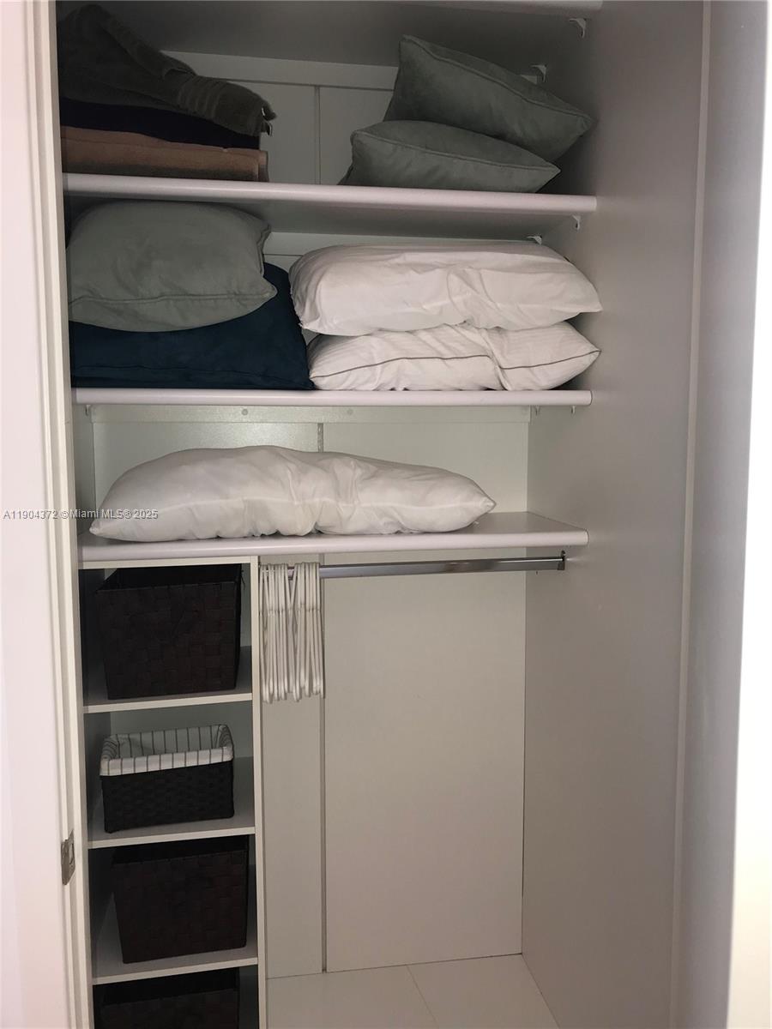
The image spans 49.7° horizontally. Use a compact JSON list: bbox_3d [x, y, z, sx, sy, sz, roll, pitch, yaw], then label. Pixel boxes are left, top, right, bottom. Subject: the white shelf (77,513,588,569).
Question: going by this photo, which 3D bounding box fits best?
[{"bbox_3d":[-0.119,0.041,1.905,1.068,0.032,0.354,-1,8,-10],"label":"white shelf"}]

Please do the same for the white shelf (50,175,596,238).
[{"bbox_3d":[-0.120,-0.657,1.813,1.068,0.030,0.349,-1,8,-10],"label":"white shelf"}]

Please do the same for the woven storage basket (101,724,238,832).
[{"bbox_3d":[-0.473,0.573,1.836,0.274,0.162,0.162,-1,8,-10],"label":"woven storage basket"}]

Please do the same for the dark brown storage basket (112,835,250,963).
[{"bbox_3d":[-0.462,0.831,1.928,0.286,0.231,0.271,-1,8,-10],"label":"dark brown storage basket"}]

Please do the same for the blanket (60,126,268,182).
[{"bbox_3d":[-0.449,-0.704,1.730,0.394,0.086,0.297,-1,8,-10],"label":"blanket"}]

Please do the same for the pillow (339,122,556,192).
[{"bbox_3d":[0.116,-0.760,1.838,0.463,0.166,0.359,-1,8,-10],"label":"pillow"}]

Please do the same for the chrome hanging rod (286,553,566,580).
[{"bbox_3d":[0.067,0.124,1.887,0.712,0.029,0.019,-1,8,-10],"label":"chrome hanging rod"}]

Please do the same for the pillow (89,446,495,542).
[{"bbox_3d":[-0.196,-0.064,1.876,0.875,0.184,0.334,-1,8,-10],"label":"pillow"}]

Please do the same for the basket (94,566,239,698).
[{"bbox_3d":[-0.467,0.242,1.841,0.288,0.232,0.275,-1,8,-10],"label":"basket"}]

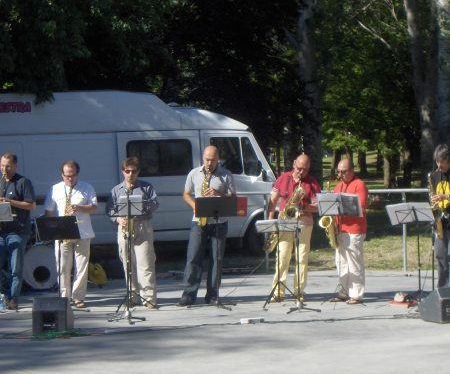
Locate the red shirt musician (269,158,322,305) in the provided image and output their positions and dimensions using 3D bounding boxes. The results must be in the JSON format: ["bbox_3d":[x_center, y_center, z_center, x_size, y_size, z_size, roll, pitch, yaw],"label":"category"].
[{"bbox_3d":[0.789,0.467,16.370,0.560,1.700,0.450,-1,2,-5],"label":"red shirt musician"}]

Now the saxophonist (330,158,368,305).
[{"bbox_3d":[1.448,0.483,16.271,0.500,1.650,0.400,0,3,38],"label":"saxophonist"}]

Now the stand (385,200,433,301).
[{"bbox_3d":[2.130,0.736,16.230,0.530,1.120,0.450,-1,2,11],"label":"stand"}]

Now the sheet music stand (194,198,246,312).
[{"bbox_3d":[-0.062,0.727,16.028,0.540,1.240,0.480,-1,2,0],"label":"sheet music stand"}]

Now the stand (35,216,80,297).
[{"bbox_3d":[-1.816,0.829,15.500,0.520,1.030,0.460,0,1,16],"label":"stand"}]

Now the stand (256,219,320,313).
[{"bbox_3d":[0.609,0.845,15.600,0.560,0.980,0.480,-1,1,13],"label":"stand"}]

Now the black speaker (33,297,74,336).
[{"bbox_3d":[-1.718,1.274,14.194,0.360,0.340,0.460,-1,2,3],"label":"black speaker"}]

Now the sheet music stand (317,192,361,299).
[{"bbox_3d":[1.255,0.691,15.650,0.520,1.230,0.450,0,1,19],"label":"sheet music stand"}]

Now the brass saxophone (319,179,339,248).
[{"bbox_3d":[1.165,0.301,15.850,0.200,0.750,0.280,0,11,37],"label":"brass saxophone"}]

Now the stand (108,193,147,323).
[{"bbox_3d":[-1.028,0.721,15.300,0.520,1.280,0.460,-1,1,3],"label":"stand"}]

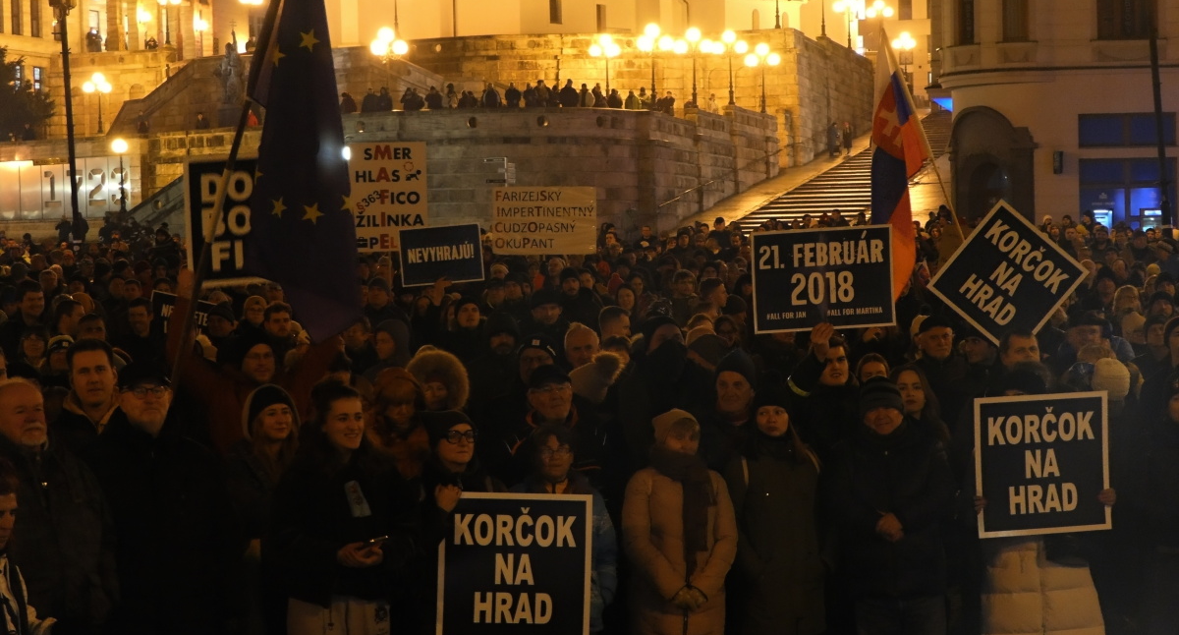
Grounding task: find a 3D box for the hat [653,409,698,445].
[{"bbox_3d":[0.394,0.502,10.950,0.200,0.180,0.220,-1,3,0],"label":"hat"}]

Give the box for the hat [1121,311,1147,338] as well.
[{"bbox_3d":[4.167,0.056,18.300,0.190,0.190,0.210,-3,3,-37],"label":"hat"}]

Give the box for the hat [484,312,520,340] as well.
[{"bbox_3d":[-0.531,0.054,14.600,0.205,0.190,0.220,-1,3,-6],"label":"hat"}]

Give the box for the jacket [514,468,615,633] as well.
[{"bbox_3d":[-0.103,0.966,9.850,0.460,0.680,0.320,-1,2,-2],"label":"jacket"}]

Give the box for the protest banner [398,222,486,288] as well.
[{"bbox_3d":[-1.173,-0.490,19.000,0.645,0.450,0.012,-5,3,-1],"label":"protest banner"}]

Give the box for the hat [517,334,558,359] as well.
[{"bbox_3d":[-0.262,0.144,11.900,0.195,0.140,0.220,-1,3,-2],"label":"hat"}]

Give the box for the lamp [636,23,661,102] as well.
[{"bbox_3d":[2.269,-8.733,83.000,1.200,3.000,0.800,-1,2,0],"label":"lamp"}]

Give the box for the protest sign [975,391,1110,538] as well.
[{"bbox_3d":[1.976,0.640,10.400,0.610,0.610,0.020,-3,2,-7],"label":"protest sign"}]

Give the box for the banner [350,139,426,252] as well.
[{"bbox_3d":[-1.781,-1.070,21.300,0.690,0.980,0.020,-1,2,0],"label":"banner"}]

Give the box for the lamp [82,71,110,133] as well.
[{"bbox_3d":[-25.196,-11.006,122.000,1.450,3.200,1.450,-1,3,0],"label":"lamp"}]

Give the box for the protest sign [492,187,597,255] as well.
[{"bbox_3d":[-0.423,-0.915,22.600,0.980,0.640,0.020,-1,2,0],"label":"protest sign"}]

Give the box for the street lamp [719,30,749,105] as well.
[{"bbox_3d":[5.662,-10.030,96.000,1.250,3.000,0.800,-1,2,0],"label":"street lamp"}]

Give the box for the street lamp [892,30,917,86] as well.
[{"bbox_3d":[18.499,-15.162,140.000,1.400,2.950,0.480,-1,3,13],"label":"street lamp"}]

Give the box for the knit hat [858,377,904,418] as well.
[{"bbox_3d":[1.239,0.336,10.150,0.205,0.180,0.235,-1,12,6],"label":"knit hat"}]

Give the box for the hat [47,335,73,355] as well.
[{"bbox_3d":[-3.494,0.185,15.800,0.190,0.135,0.220,-3,3,-30],"label":"hat"}]

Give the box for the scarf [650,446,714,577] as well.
[{"bbox_3d":[0.396,0.828,10.200,0.270,0.560,0.270,-1,3,-5],"label":"scarf"}]

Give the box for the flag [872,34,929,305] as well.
[{"bbox_3d":[2.146,-1.034,16.500,0.420,1.850,0.350,-1,3,7],"label":"flag"}]

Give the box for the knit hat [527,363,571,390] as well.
[{"bbox_3d":[-0.177,0.259,10.400,0.190,0.125,0.250,-2,3,-21],"label":"knit hat"}]

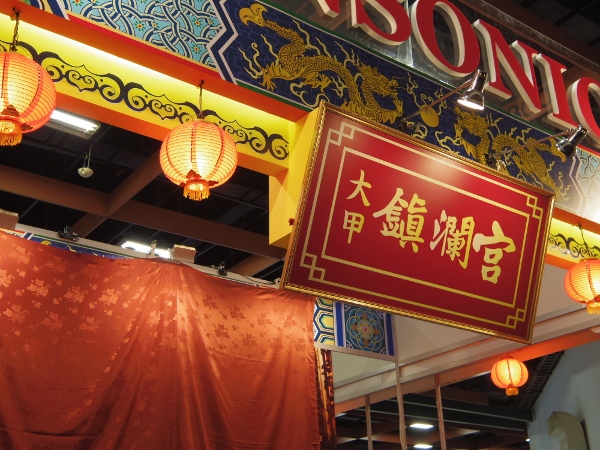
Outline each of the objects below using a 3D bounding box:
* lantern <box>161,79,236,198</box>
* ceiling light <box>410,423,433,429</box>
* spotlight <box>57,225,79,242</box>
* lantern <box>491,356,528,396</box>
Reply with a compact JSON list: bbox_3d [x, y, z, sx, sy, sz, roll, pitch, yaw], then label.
[{"bbox_3d":[-0.439,-0.378,3.567,0.340,0.600,0.340,-1,-24,-1],"label":"lantern"},{"bbox_3d":[5.992,9.802,39.874,1.250,0.100,0.600,15,-29,-33],"label":"ceiling light"},{"bbox_3d":[-1.901,0.069,6.660,0.170,0.140,0.150,15,-29,-33],"label":"spotlight"},{"bbox_3d":[1.888,1.362,7.320,0.340,0.349,0.340,-1,-24,-1],"label":"lantern"}]

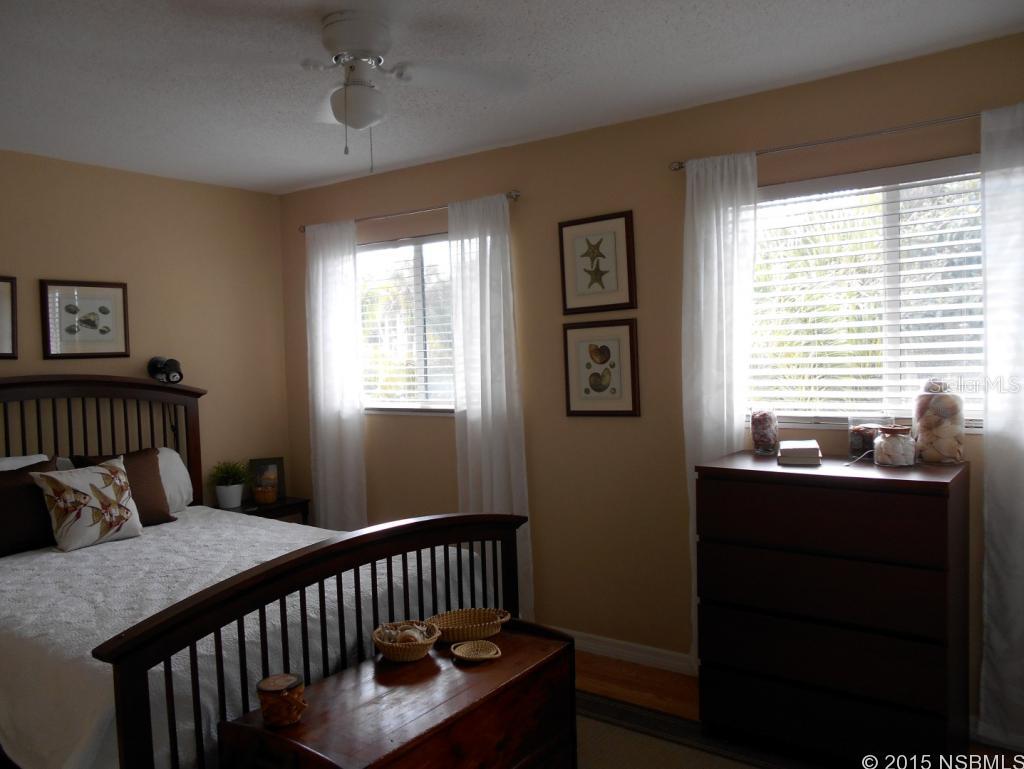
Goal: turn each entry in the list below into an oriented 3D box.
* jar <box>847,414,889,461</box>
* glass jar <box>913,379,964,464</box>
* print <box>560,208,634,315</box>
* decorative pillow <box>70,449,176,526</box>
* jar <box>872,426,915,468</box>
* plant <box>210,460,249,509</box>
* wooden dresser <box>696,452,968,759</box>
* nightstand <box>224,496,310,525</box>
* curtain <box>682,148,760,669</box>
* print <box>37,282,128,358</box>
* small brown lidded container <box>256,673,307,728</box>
[{"bbox_3d":[1.301,0.197,2.786,0.150,0.150,0.150,0,4,36],"label":"jar"},{"bbox_3d":[1.474,0.128,2.657,0.156,0.290,0.156,0,4,36],"label":"glass jar"},{"bbox_3d":[0.388,-0.542,3.479,0.374,0.422,0.025,0,4,36],"label":"print"},{"bbox_3d":[-1.864,0.529,3.737,0.140,0.400,0.450,-21,-9,35],"label":"decorative pillow"},{"bbox_3d":[1.347,0.218,2.721,0.132,0.127,0.132,0,3,35],"label":"jar"},{"bbox_3d":[-1.583,0.559,4.302,0.225,0.265,0.225,0,4,36],"label":"plant"},{"bbox_3d":[1.152,0.786,2.765,0.800,1.000,0.480,0,3,37],"label":"wooden dresser"},{"bbox_3d":[-1.444,0.984,4.370,0.410,0.615,0.450,0,3,35],"label":"nightstand"},{"bbox_3d":[0.861,0.160,3.169,0.330,2.170,0.090,0,3,35],"label":"curtain"},{"bbox_3d":[-2.106,-0.316,3.812,0.025,0.374,0.414,0,4,36],"label":"print"},{"bbox_3d":[-0.592,0.810,1.981,0.116,0.088,0.116,-2,3,0],"label":"small brown lidded container"}]

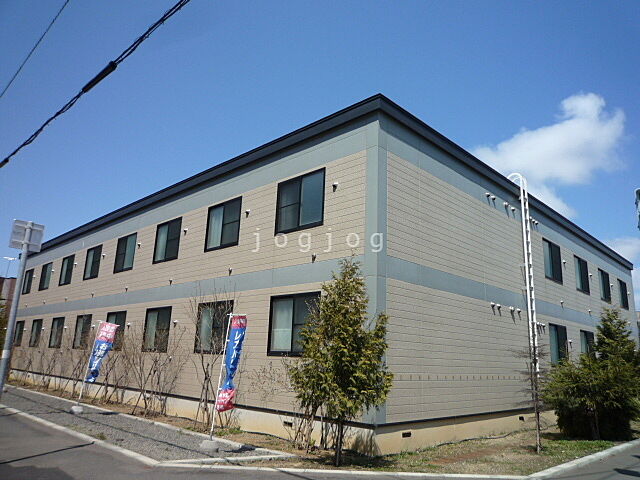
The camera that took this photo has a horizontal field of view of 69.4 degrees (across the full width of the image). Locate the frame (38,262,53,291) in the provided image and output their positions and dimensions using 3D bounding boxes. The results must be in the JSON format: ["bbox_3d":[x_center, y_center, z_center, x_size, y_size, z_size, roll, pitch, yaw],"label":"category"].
[{"bbox_3d":[-14.222,1.940,24.000,1.660,1.360,0.120,-12,-20,43],"label":"frame"}]

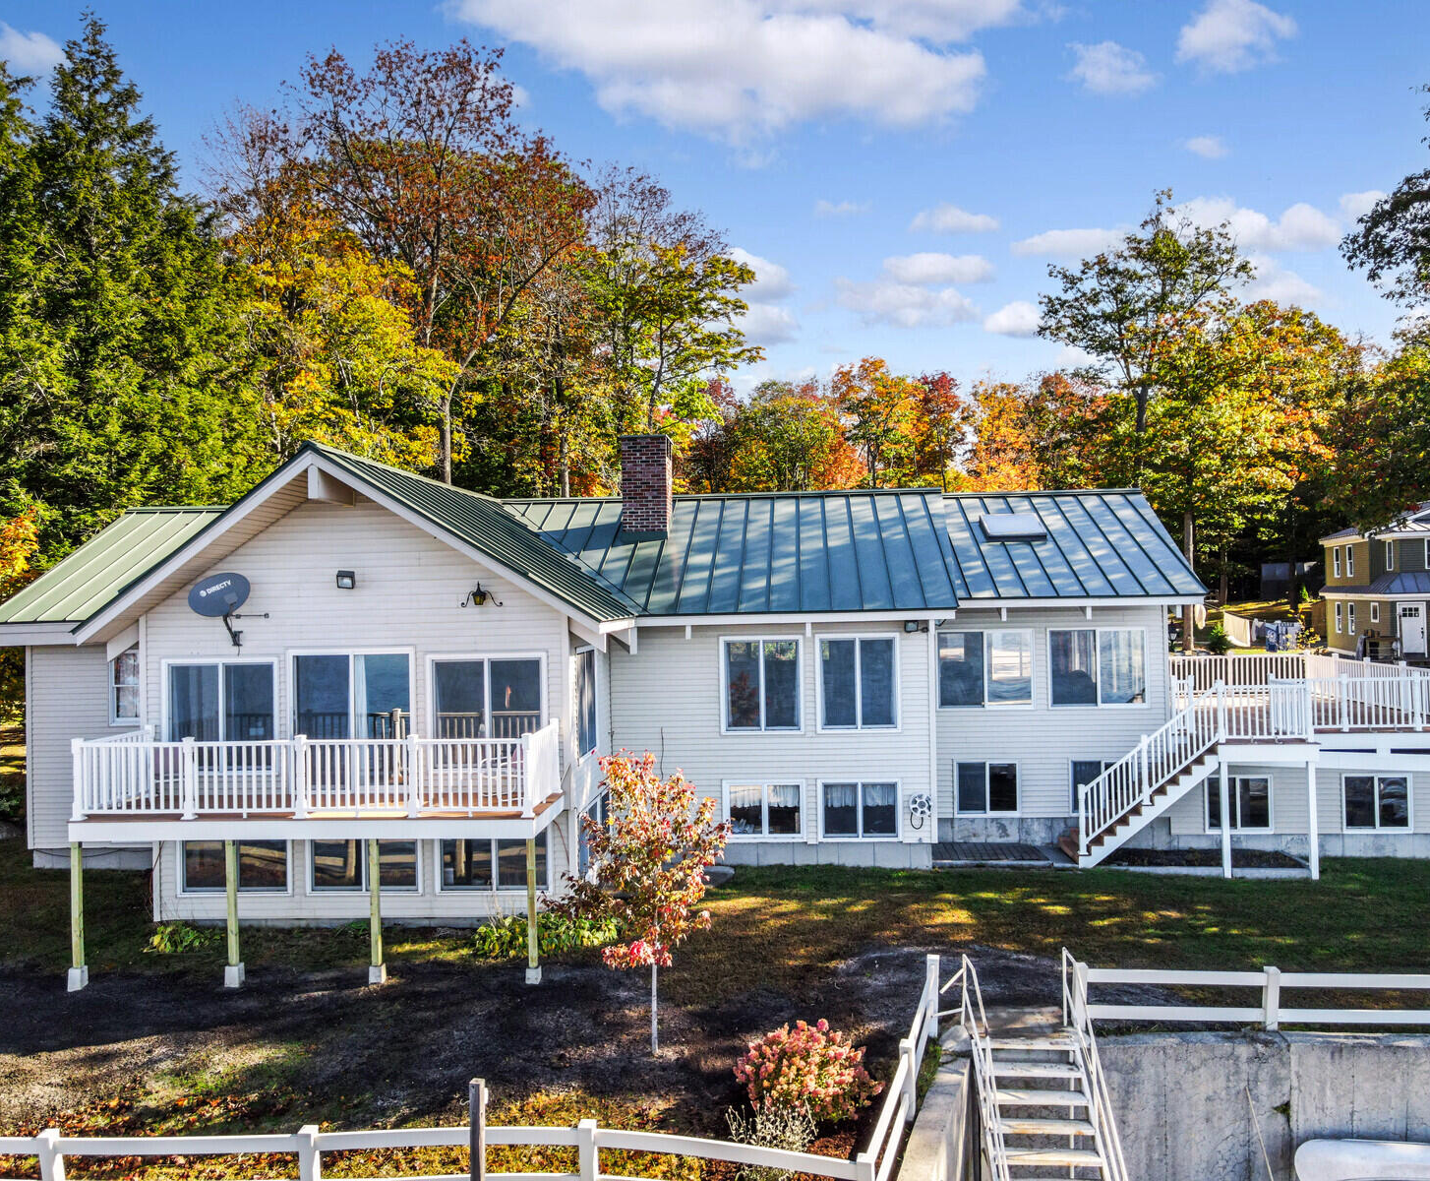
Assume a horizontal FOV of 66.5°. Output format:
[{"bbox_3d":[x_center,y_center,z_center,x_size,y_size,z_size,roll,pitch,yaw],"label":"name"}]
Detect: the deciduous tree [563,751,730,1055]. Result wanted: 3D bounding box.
[{"bbox_3d":[-0.740,3.318,11.648,1.812,3.232,1.750,-1,-1,4],"label":"deciduous tree"}]

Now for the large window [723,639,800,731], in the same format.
[{"bbox_3d":[0.788,1.610,18.561,1.348,1.609,0.120,-1,-1,4],"label":"large window"}]

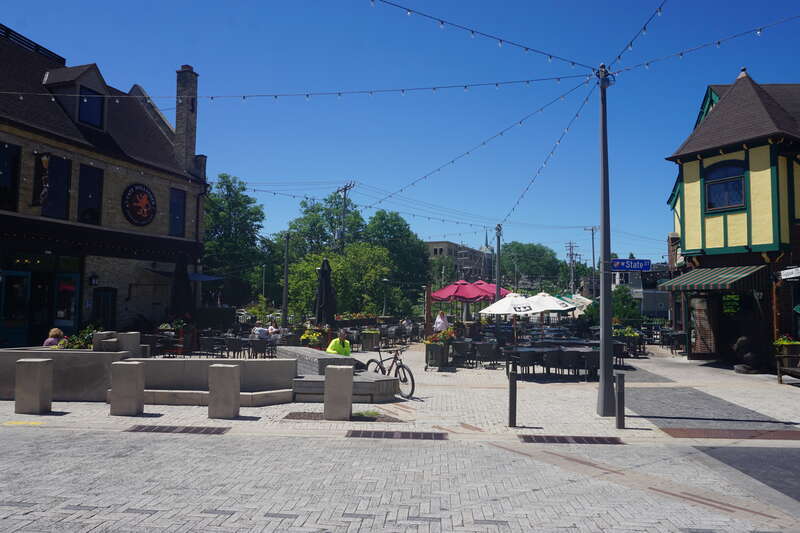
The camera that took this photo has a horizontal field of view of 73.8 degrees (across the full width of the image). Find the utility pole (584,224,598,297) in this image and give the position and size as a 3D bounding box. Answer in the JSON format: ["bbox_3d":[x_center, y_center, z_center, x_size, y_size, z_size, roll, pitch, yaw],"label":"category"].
[{"bbox_3d":[25.403,0.790,70.000,2.400,12.000,0.400,1,-4,0],"label":"utility pole"}]

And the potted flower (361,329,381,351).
[{"bbox_3d":[-1.099,2.822,20.069,0.740,0.860,0.660,1,-3,0],"label":"potted flower"}]

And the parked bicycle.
[{"bbox_3d":[-0.222,2.194,11.270,0.600,1.050,1.740,3,-4,-37],"label":"parked bicycle"}]

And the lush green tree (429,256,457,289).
[{"bbox_3d":[4.670,2.317,60.000,3.600,7.300,3.600,1,-4,0],"label":"lush green tree"}]

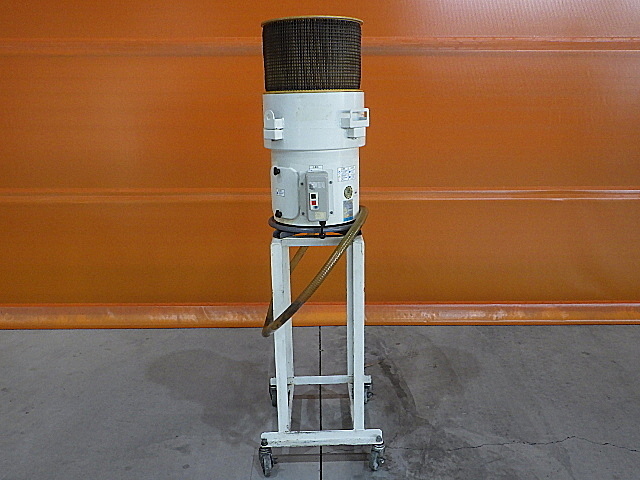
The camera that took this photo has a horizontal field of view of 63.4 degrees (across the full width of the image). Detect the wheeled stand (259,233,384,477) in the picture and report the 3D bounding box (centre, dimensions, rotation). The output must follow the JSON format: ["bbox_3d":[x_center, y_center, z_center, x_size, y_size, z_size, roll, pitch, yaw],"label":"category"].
[{"bbox_3d":[0.001,0.392,2.068,0.469,0.914,0.510,-1,15,0],"label":"wheeled stand"}]

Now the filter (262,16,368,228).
[{"bbox_3d":[-0.013,-0.410,1.867,0.381,0.687,0.386,-1,15,0],"label":"filter"}]

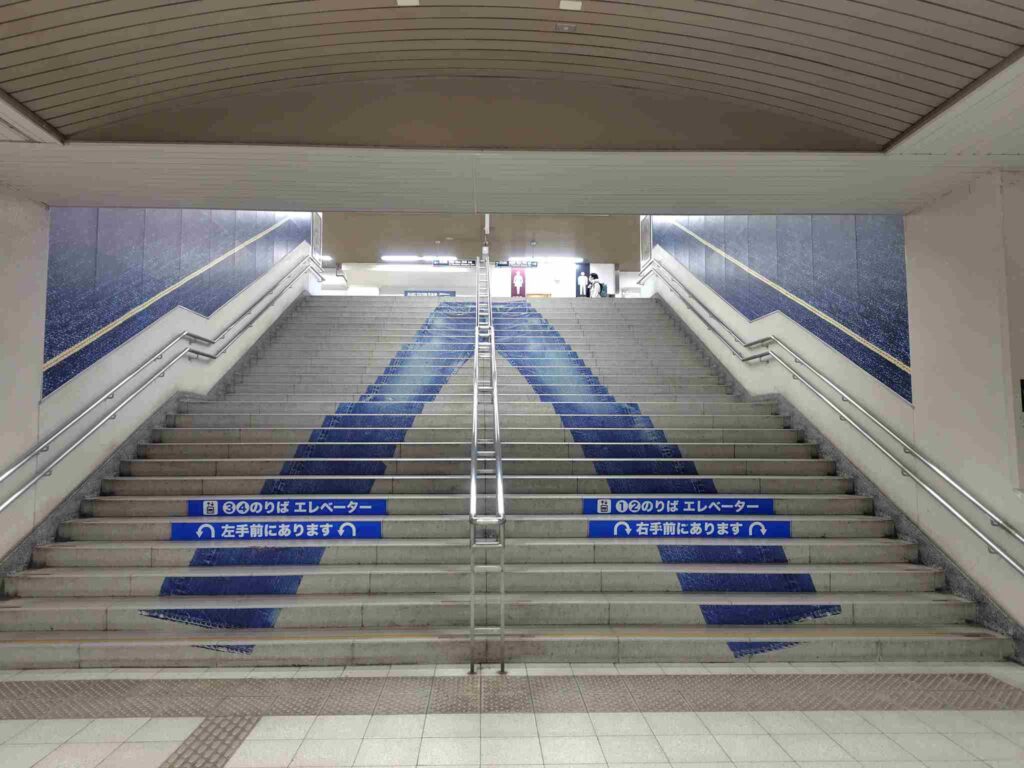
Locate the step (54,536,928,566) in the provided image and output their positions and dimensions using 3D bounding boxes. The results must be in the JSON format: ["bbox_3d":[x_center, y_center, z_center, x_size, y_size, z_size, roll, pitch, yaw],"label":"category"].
[{"bbox_3d":[-0.206,1.417,5.741,7.224,0.162,0.333,0,-4,-2],"label":"step"}]

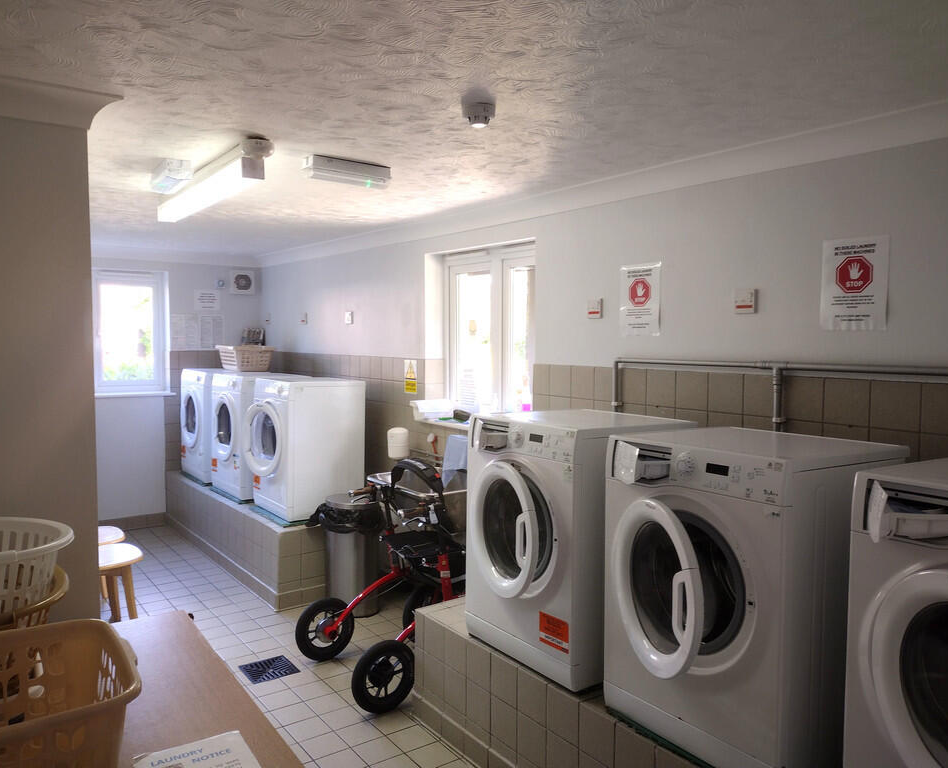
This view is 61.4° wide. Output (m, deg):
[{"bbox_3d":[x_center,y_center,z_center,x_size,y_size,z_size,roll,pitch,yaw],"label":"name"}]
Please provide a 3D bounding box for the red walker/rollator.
[{"bbox_3d":[-0.340,0.876,3.785,0.860,1.000,0.680,-2,4,-32],"label":"red walker/rollator"}]

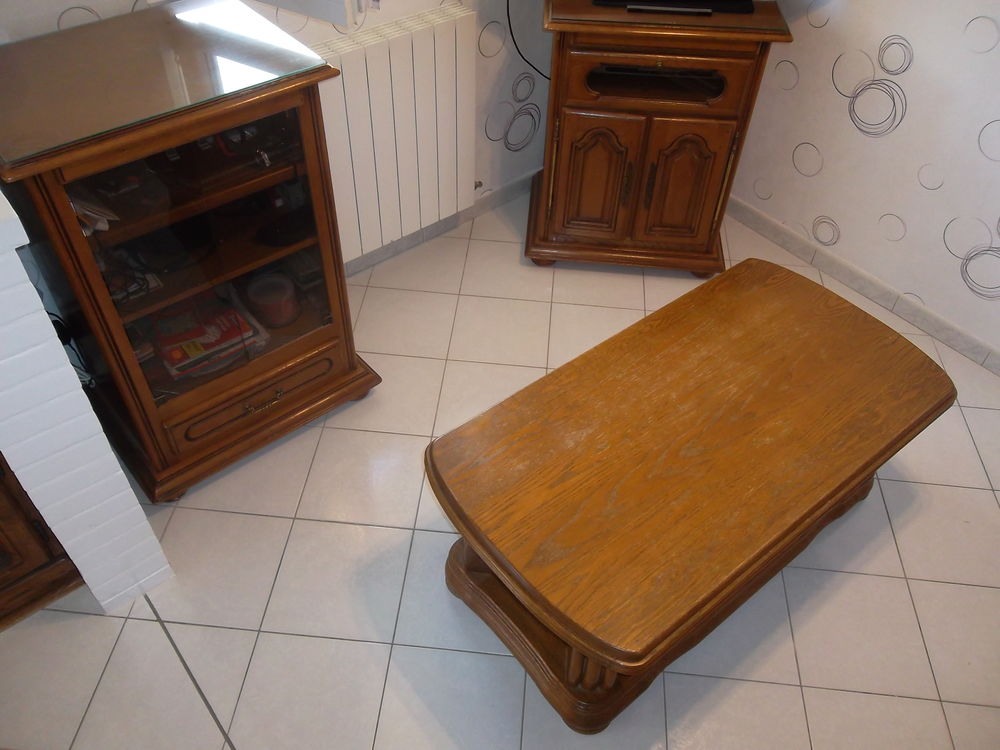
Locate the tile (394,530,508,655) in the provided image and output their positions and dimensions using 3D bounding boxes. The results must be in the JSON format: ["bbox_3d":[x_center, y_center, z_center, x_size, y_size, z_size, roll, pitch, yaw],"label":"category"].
[{"bbox_3d":[-0.084,0.559,2.011,0.330,0.010,0.330,5,47,2],"label":"tile"}]

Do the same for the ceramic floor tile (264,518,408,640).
[{"bbox_3d":[-0.422,0.539,2.063,0.333,0.009,0.333,5,46,3],"label":"ceramic floor tile"}]

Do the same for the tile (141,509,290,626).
[{"bbox_3d":[-0.756,0.509,2.078,0.333,0.009,0.333,5,46,3],"label":"tile"}]

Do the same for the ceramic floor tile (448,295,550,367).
[{"bbox_3d":[0.009,-0.154,2.743,0.333,0.009,0.333,5,46,3],"label":"ceramic floor tile"}]

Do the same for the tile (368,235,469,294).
[{"bbox_3d":[-0.292,-0.416,2.914,0.330,0.010,0.330,5,47,2],"label":"tile"}]

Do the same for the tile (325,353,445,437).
[{"bbox_3d":[-0.352,0.057,2.469,0.330,0.010,0.330,5,47,2],"label":"tile"}]

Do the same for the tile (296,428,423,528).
[{"bbox_3d":[-0.390,0.298,2.295,0.333,0.009,0.333,5,46,3],"label":"tile"}]

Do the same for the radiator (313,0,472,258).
[{"bbox_3d":[-0.389,-0.727,2.486,0.725,0.696,0.090,-31,55,-27],"label":"radiator"}]

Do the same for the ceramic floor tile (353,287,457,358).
[{"bbox_3d":[-0.326,-0.184,2.758,0.333,0.009,0.333,5,46,3],"label":"ceramic floor tile"}]

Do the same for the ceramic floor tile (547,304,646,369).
[{"bbox_3d":[0.335,-0.120,2.666,0.330,0.010,0.330,5,47,2],"label":"ceramic floor tile"}]

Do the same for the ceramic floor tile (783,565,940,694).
[{"bbox_3d":[0.901,0.647,1.971,0.330,0.010,0.330,5,47,2],"label":"ceramic floor tile"}]

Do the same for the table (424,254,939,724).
[{"bbox_3d":[0.484,0.265,2.020,1.290,0.484,0.672,-29,54,-26],"label":"table"}]

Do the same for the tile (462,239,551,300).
[{"bbox_3d":[0.041,-0.396,2.975,0.333,0.009,0.333,5,46,3],"label":"tile"}]

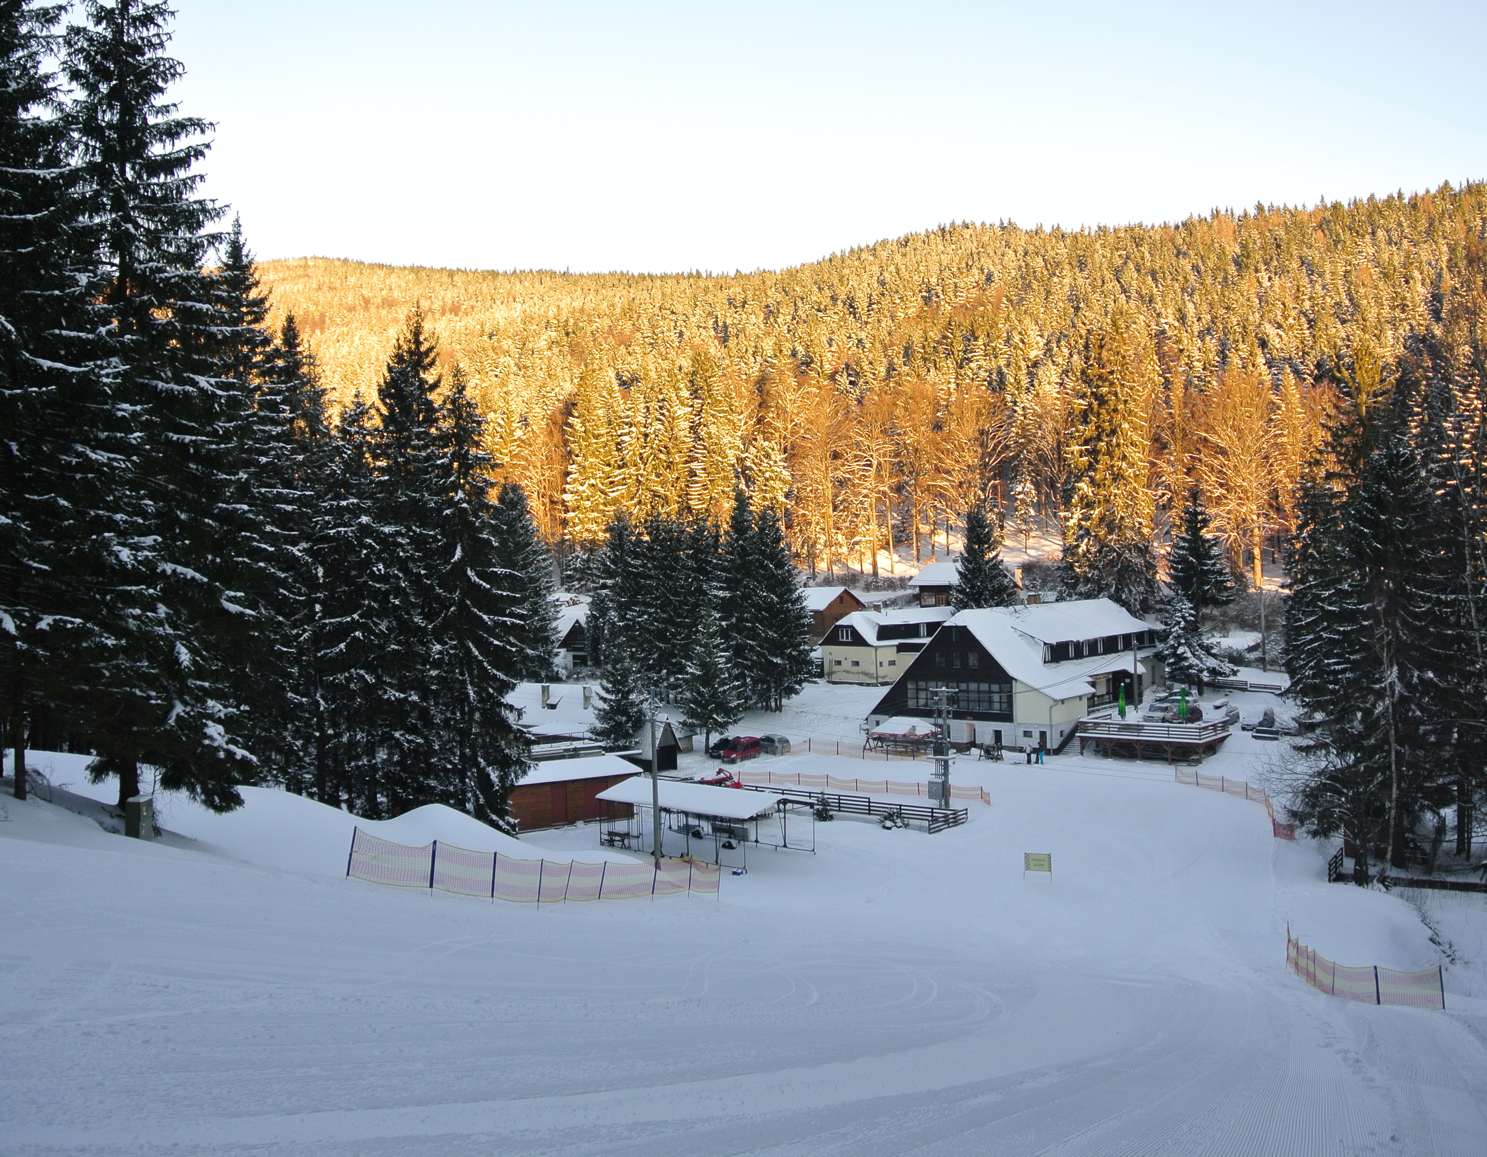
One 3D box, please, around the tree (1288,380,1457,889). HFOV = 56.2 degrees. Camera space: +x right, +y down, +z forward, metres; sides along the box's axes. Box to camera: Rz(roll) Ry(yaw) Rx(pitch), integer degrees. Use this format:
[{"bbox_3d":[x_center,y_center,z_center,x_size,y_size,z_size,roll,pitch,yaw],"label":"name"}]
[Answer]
[{"bbox_3d":[29.311,2.644,65.000,7.600,23.040,7.600,-1,1,24],"label":"tree"}]

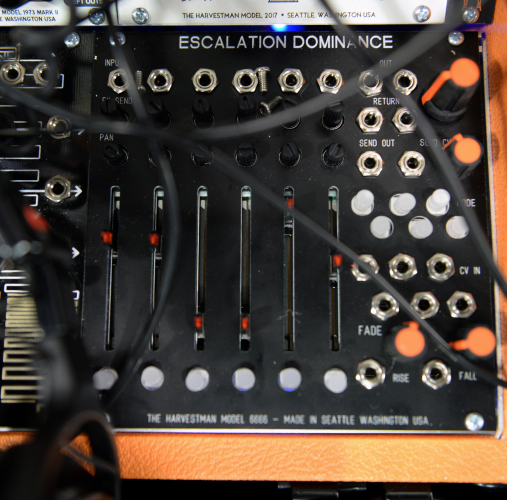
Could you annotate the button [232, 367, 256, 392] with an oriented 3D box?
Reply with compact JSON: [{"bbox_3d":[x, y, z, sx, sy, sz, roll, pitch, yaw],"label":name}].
[{"bbox_3d":[-0.003,0.039,0.219,0.007,0.005,0.007,0,80,1],"label":"button"}]

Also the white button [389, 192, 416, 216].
[{"bbox_3d":[0.047,-0.014,0.228,0.007,0.007,0.007,0,80,1],"label":"white button"}]

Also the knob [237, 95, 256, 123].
[{"bbox_3d":[-0.002,-0.044,0.231,0.006,0.013,0.006,0,80,1],"label":"knob"}]

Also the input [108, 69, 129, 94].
[{"bbox_3d":[-0.044,-0.055,0.237,0.008,0.003,0.009,0,80,1],"label":"input"}]

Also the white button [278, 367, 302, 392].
[{"bbox_3d":[0.011,0.039,0.219,0.007,0.005,0.007,0,80,1],"label":"white button"}]

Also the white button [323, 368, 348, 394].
[{"bbox_3d":[0.025,0.039,0.219,0.007,0.007,0.007,0,80,1],"label":"white button"}]

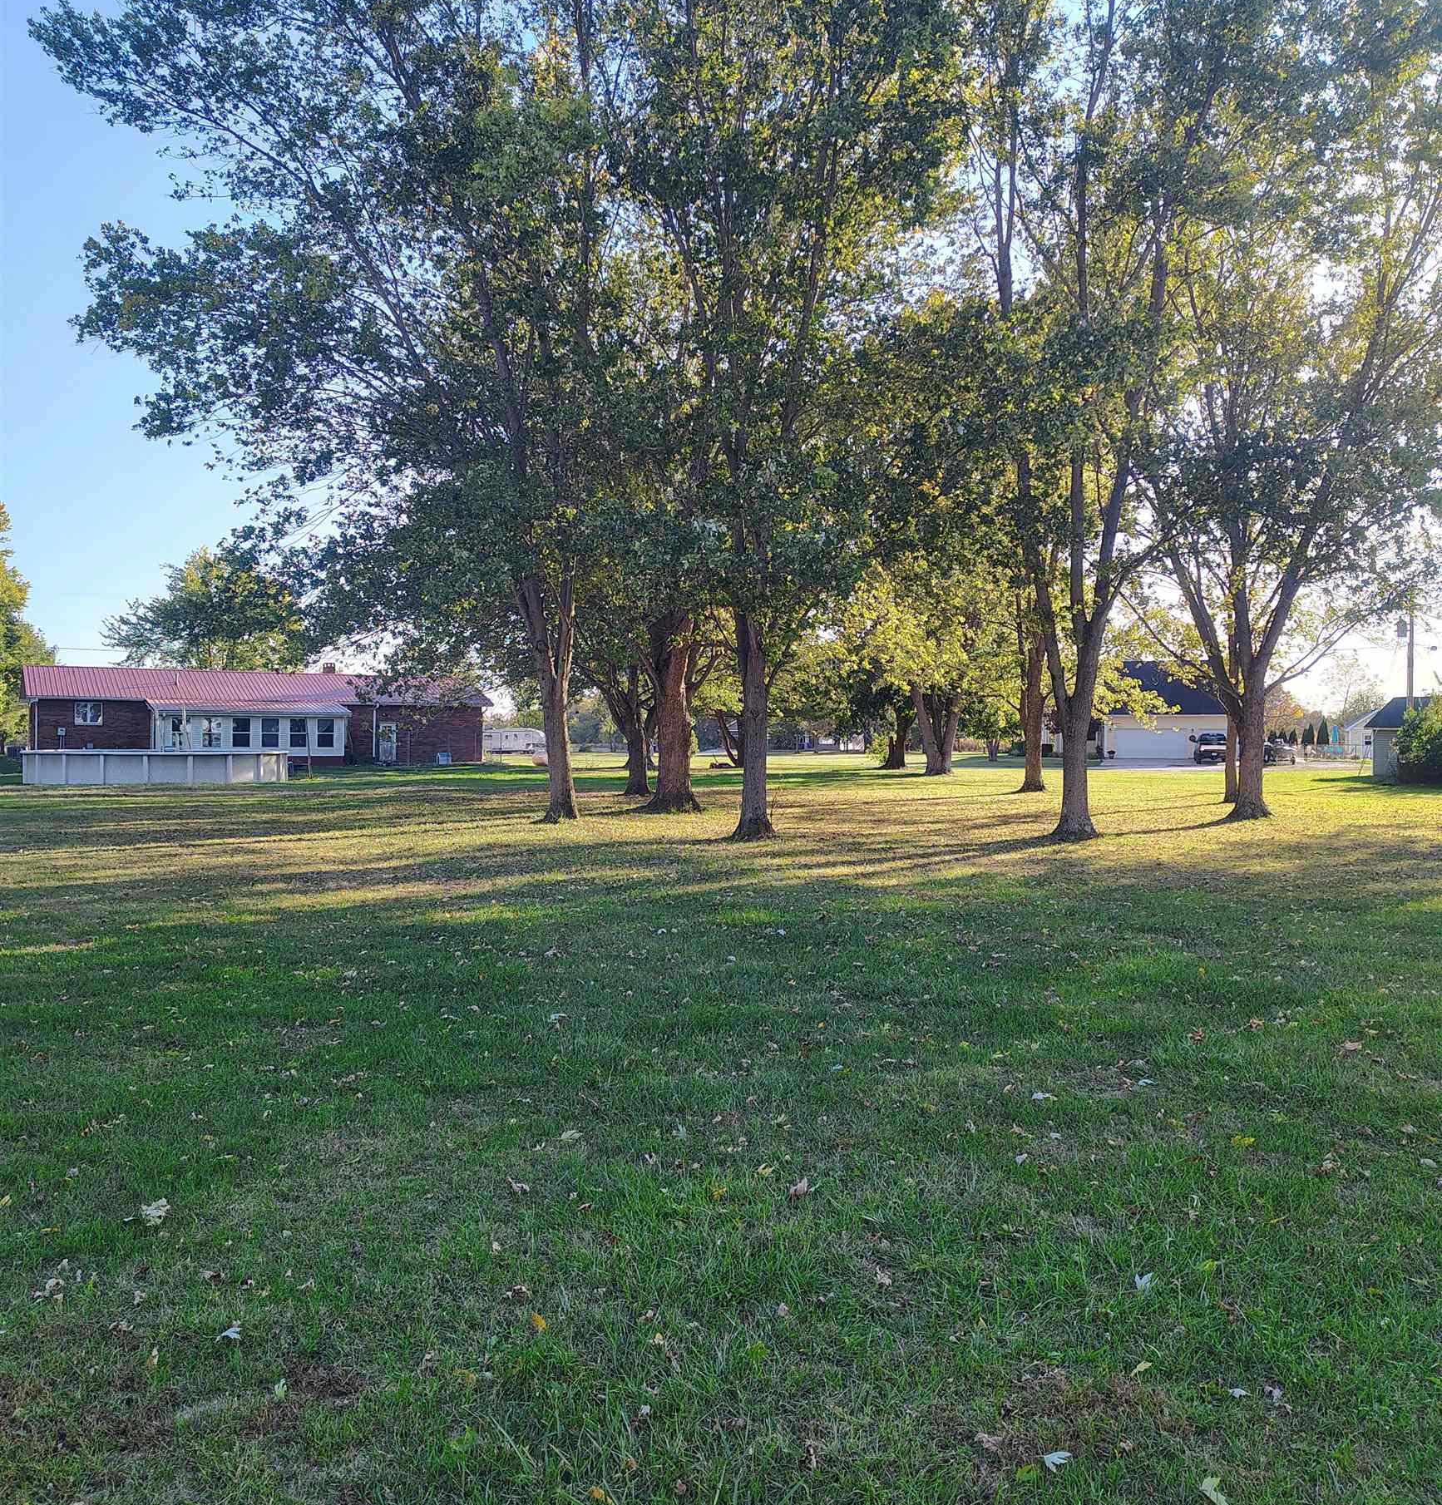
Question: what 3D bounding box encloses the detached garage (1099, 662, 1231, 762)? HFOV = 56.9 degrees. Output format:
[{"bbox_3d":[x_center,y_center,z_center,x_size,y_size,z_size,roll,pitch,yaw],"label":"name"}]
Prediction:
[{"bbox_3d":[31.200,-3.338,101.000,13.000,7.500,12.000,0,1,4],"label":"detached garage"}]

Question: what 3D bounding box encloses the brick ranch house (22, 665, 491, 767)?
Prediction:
[{"bbox_3d":[-24.000,-1.962,70.700,22.800,5.000,12.900,0,1,-29],"label":"brick ranch house"}]

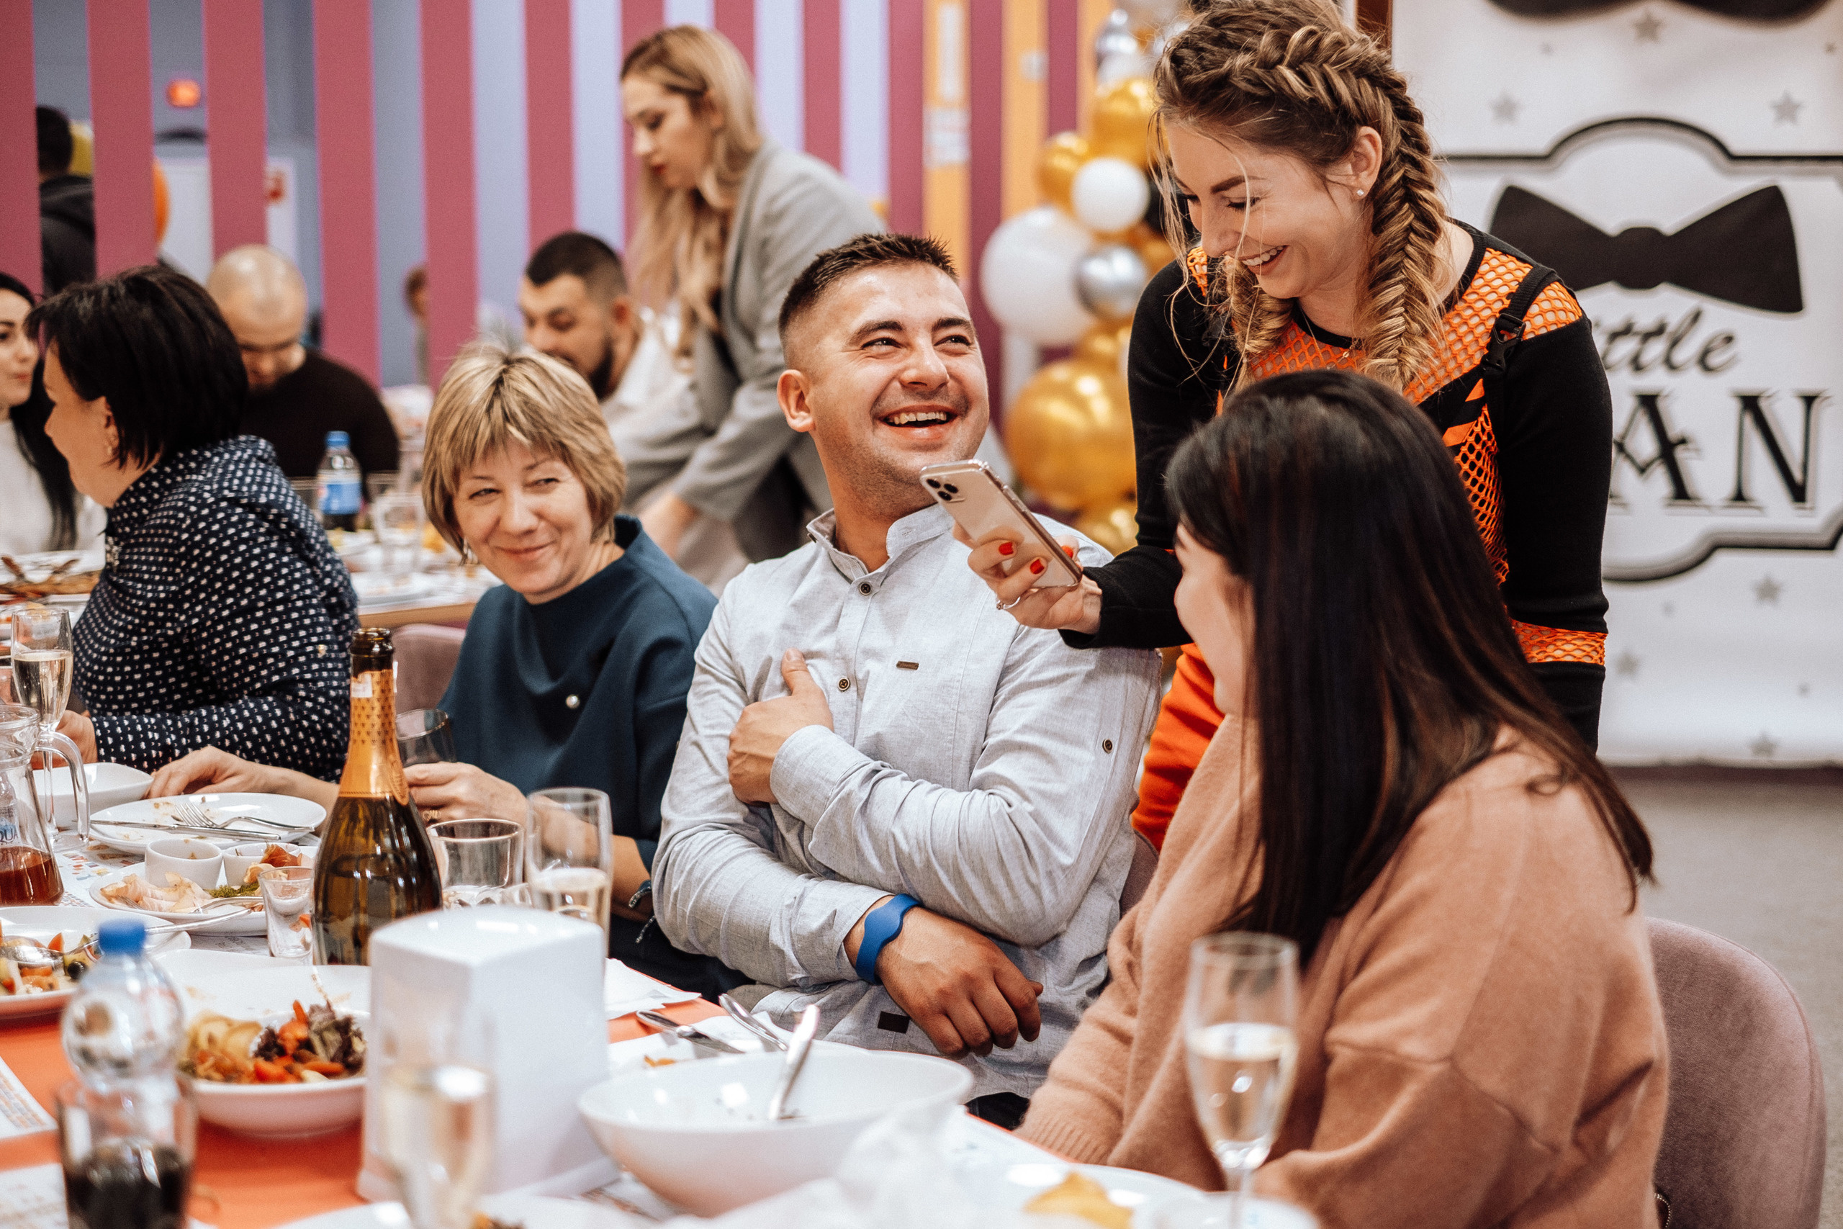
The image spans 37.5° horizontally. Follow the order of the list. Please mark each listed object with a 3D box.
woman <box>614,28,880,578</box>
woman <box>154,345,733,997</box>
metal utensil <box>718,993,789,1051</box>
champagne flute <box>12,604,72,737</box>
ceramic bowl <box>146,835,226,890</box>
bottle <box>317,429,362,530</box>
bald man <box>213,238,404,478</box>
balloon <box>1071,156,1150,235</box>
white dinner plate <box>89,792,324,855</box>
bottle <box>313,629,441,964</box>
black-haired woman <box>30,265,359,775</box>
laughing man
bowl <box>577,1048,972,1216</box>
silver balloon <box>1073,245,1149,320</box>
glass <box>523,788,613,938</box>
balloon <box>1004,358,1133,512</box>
[{"bbox_3d":[-0.235,-0.022,3.983,0.480,1.640,0.450,-4,9,-30],"label":"woman"},{"bbox_3d":[-0.470,0.367,2.603,0.620,1.241,0.720,6,10,35],"label":"woman"},{"bbox_3d":[-0.098,0.295,1.872,0.025,0.020,0.195,-5,15,-28],"label":"metal utensil"},{"bbox_3d":[-0.852,0.109,2.659,0.059,0.227,0.059,0,8,0],"label":"champagne flute"},{"bbox_3d":[-0.654,0.228,2.413,0.067,0.038,0.067,0,8,0],"label":"ceramic bowl"},{"bbox_3d":[-0.954,-0.181,4.455,0.068,0.237,0.068,0,8,0],"label":"bottle"},{"bbox_3d":[-1.130,0.039,4.668,0.520,1.335,0.720,1,8,9],"label":"bald man"},{"bbox_3d":[0.391,-0.864,5.600,0.160,0.165,0.160,0,8,0],"label":"balloon"},{"bbox_3d":[-0.683,0.207,2.597,0.230,0.027,0.230,0,8,0],"label":"white dinner plate"},{"bbox_3d":[-0.384,0.165,1.914,0.090,0.305,0.090,0,8,0],"label":"bottle"},{"bbox_3d":[-0.900,0.265,3.084,0.720,1.313,0.520,-3,8,-21],"label":"black-haired woman"},{"bbox_3d":[-0.060,0.361,2.259,0.520,1.346,0.750,4,9,30],"label":"laughing man"},{"bbox_3d":[-0.085,0.319,1.658,0.245,0.082,0.200,-2,8,-17],"label":"bowl"},{"bbox_3d":[0.394,-0.683,5.600,0.158,0.163,0.158,0,8,0],"label":"silver balloon"},{"bbox_3d":[-0.247,0.225,1.918,0.057,0.197,0.057,0,8,0],"label":"glass"},{"bbox_3d":[0.328,-0.371,5.600,0.306,0.318,0.306,0,8,0],"label":"balloon"}]

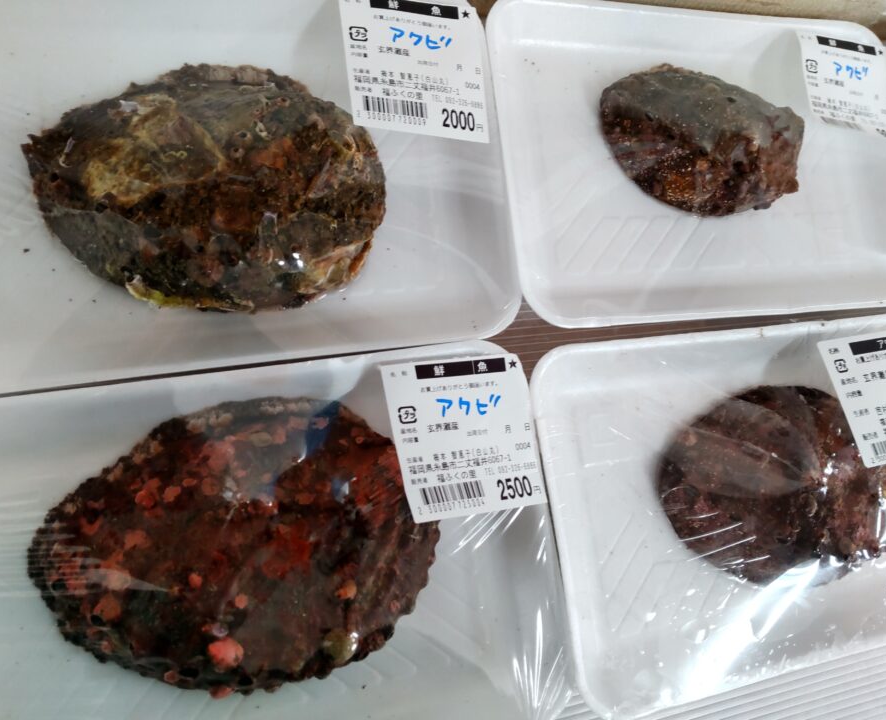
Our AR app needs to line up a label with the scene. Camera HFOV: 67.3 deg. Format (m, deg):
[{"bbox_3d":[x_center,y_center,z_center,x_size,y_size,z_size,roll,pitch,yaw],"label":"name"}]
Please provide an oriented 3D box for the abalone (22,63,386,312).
[{"bbox_3d":[-0.082,-0.068,0.243,0.134,0.040,0.097,0,82,-16],"label":"abalone"}]

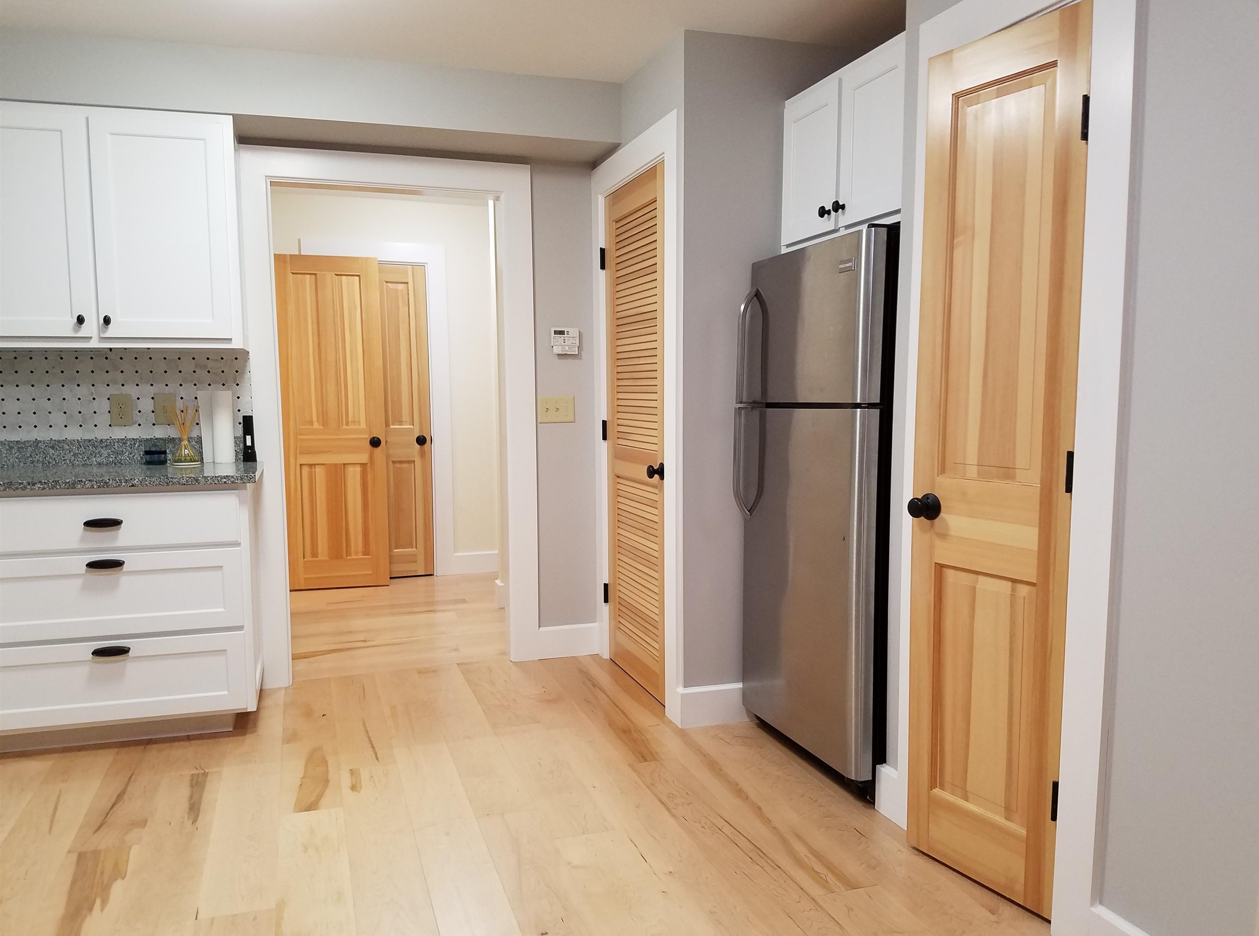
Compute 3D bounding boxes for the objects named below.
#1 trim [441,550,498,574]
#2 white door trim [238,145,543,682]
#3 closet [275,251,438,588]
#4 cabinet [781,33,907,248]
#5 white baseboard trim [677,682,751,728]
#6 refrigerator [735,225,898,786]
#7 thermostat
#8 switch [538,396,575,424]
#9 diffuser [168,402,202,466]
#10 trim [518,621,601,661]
[{"bbox_3d":[-1.002,0.613,6.105,0.343,0.131,0.018,-2,6,-18],"label":"trim"},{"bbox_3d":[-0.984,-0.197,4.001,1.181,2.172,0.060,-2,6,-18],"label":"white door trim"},{"bbox_3d":[-1.628,-0.266,5.699,0.894,1.968,0.233,-2,6,-18],"label":"closet"},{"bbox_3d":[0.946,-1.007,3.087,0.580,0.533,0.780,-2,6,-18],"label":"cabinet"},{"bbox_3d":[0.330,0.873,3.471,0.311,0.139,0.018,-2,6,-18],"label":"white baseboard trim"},{"bbox_3d":[0.844,0.132,3.126,0.760,1.680,0.760,-2,6,-18],"label":"refrigerator"},{"bbox_3d":[-0.281,-0.557,4.165,0.123,0.114,0.030,-2,6,-18],"label":"thermostat"},{"bbox_3d":[-0.323,-0.258,4.190,0.166,0.113,0.014,-2,6,-18],"label":"switch"},{"bbox_3d":[-1.716,-0.130,3.635,0.112,0.238,0.110,-2,6,-18],"label":"diffuser"},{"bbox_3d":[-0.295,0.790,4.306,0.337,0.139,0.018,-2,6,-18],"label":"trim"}]

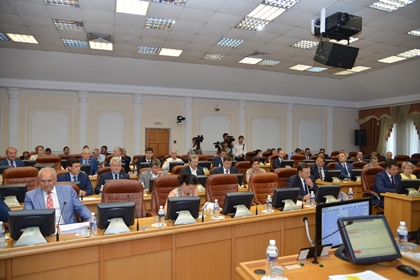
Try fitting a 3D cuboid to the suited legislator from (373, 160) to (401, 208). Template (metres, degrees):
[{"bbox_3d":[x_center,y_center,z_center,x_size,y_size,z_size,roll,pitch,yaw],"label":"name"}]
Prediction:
[{"bbox_3d":[3.120,0.970,4.950,0.530,1.260,0.680,1,0,-18],"label":"suited legislator"}]

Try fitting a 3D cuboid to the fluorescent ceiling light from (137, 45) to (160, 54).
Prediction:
[{"bbox_3d":[-1.616,-2.420,7.504,0.600,0.080,0.600,1,0,-19],"label":"fluorescent ceiling light"}]

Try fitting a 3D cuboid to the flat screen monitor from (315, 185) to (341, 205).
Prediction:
[{"bbox_3d":[1.509,0.716,3.580,0.340,0.280,0.180,0,0,-9],"label":"flat screen monitor"}]

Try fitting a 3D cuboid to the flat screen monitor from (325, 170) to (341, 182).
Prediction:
[{"bbox_3d":[2.510,0.750,5.750,0.340,0.265,0.180,0,0,-2],"label":"flat screen monitor"}]

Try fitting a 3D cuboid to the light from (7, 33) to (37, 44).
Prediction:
[{"bbox_3d":[-4.347,-2.350,6.470,0.600,0.070,0.600,1,0,-19],"label":"light"}]

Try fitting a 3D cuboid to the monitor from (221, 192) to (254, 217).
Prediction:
[{"bbox_3d":[0.317,0.734,3.170,0.340,0.280,0.180,0,0,-15],"label":"monitor"}]

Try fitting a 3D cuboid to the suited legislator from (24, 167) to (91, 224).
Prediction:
[{"bbox_3d":[-1.510,0.940,2.740,0.600,1.330,0.750,1,0,-27],"label":"suited legislator"}]

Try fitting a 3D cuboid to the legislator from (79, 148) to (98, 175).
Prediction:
[{"bbox_3d":[-2.540,0.860,5.820,0.540,1.330,0.720,0,0,-20],"label":"legislator"}]

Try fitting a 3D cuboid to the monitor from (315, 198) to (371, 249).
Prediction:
[{"bbox_3d":[1.112,0.700,2.285,0.630,0.375,0.090,1,0,-24],"label":"monitor"}]

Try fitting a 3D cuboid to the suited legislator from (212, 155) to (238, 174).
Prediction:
[{"bbox_3d":[0.300,0.970,5.180,0.550,1.340,0.750,0,0,-14],"label":"suited legislator"}]

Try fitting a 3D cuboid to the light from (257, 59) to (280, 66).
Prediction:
[{"bbox_3d":[1.809,-2.342,8.522,0.600,0.070,0.600,1,0,-19],"label":"light"}]

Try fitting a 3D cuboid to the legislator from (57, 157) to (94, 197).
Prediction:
[{"bbox_3d":[-2.040,0.950,4.240,0.560,1.320,0.750,1,0,-28],"label":"legislator"}]

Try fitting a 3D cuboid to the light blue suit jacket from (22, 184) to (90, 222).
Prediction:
[{"bbox_3d":[-1.690,0.800,3.170,0.680,0.600,0.420,0,0,-21],"label":"light blue suit jacket"}]

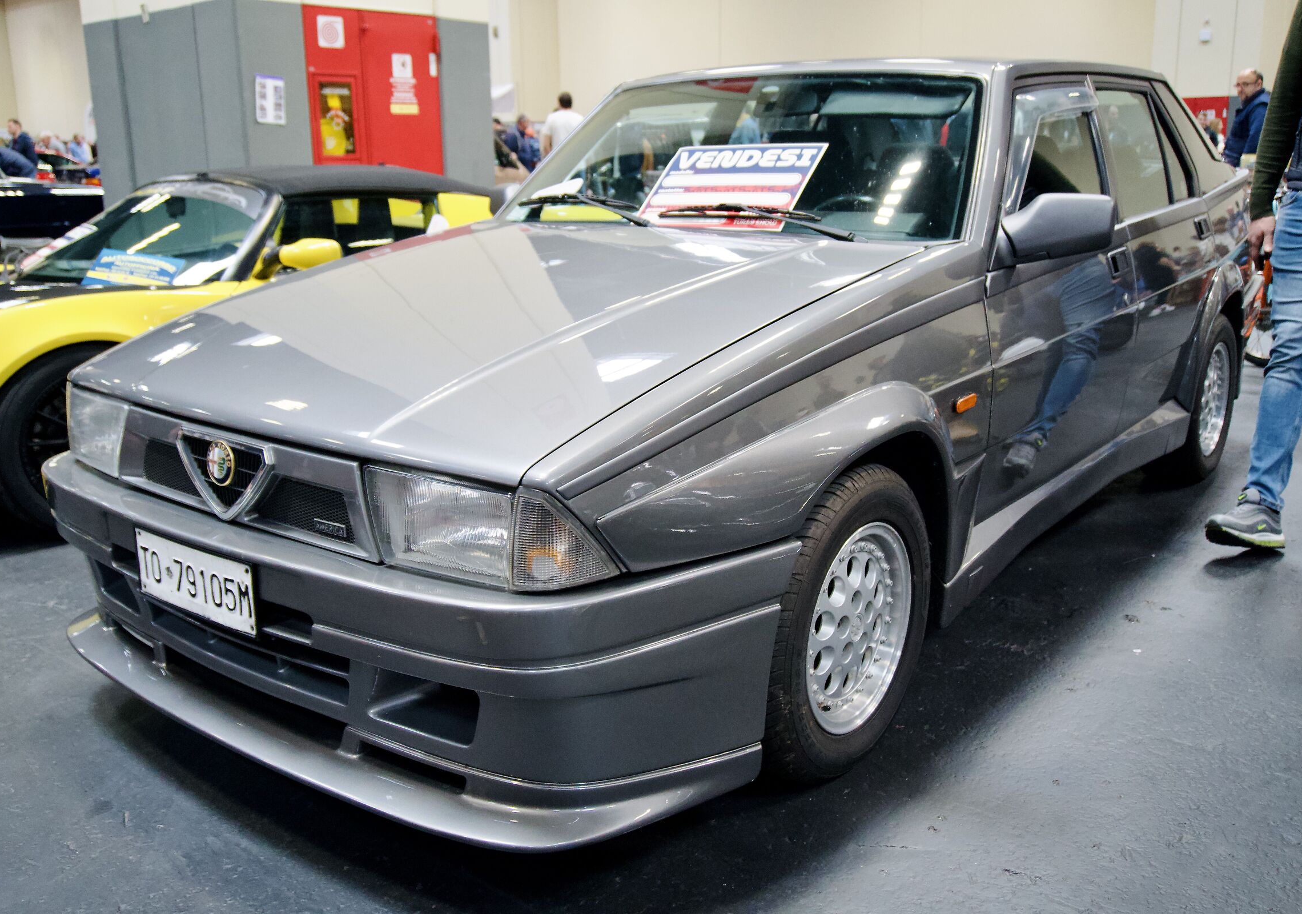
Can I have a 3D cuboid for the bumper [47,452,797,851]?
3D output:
[{"bbox_3d":[-0.583,0.263,2.182,1.640,0.440,0.585,11,18,37],"label":"bumper"}]

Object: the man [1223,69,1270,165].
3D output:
[{"bbox_3d":[4.319,-1.957,8.738,0.380,1.740,0.520,-9,16,-29],"label":"man"}]

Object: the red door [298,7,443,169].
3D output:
[{"bbox_3d":[-1.931,-2.068,8.481,0.080,2.130,1.060,11,19,39],"label":"red door"}]

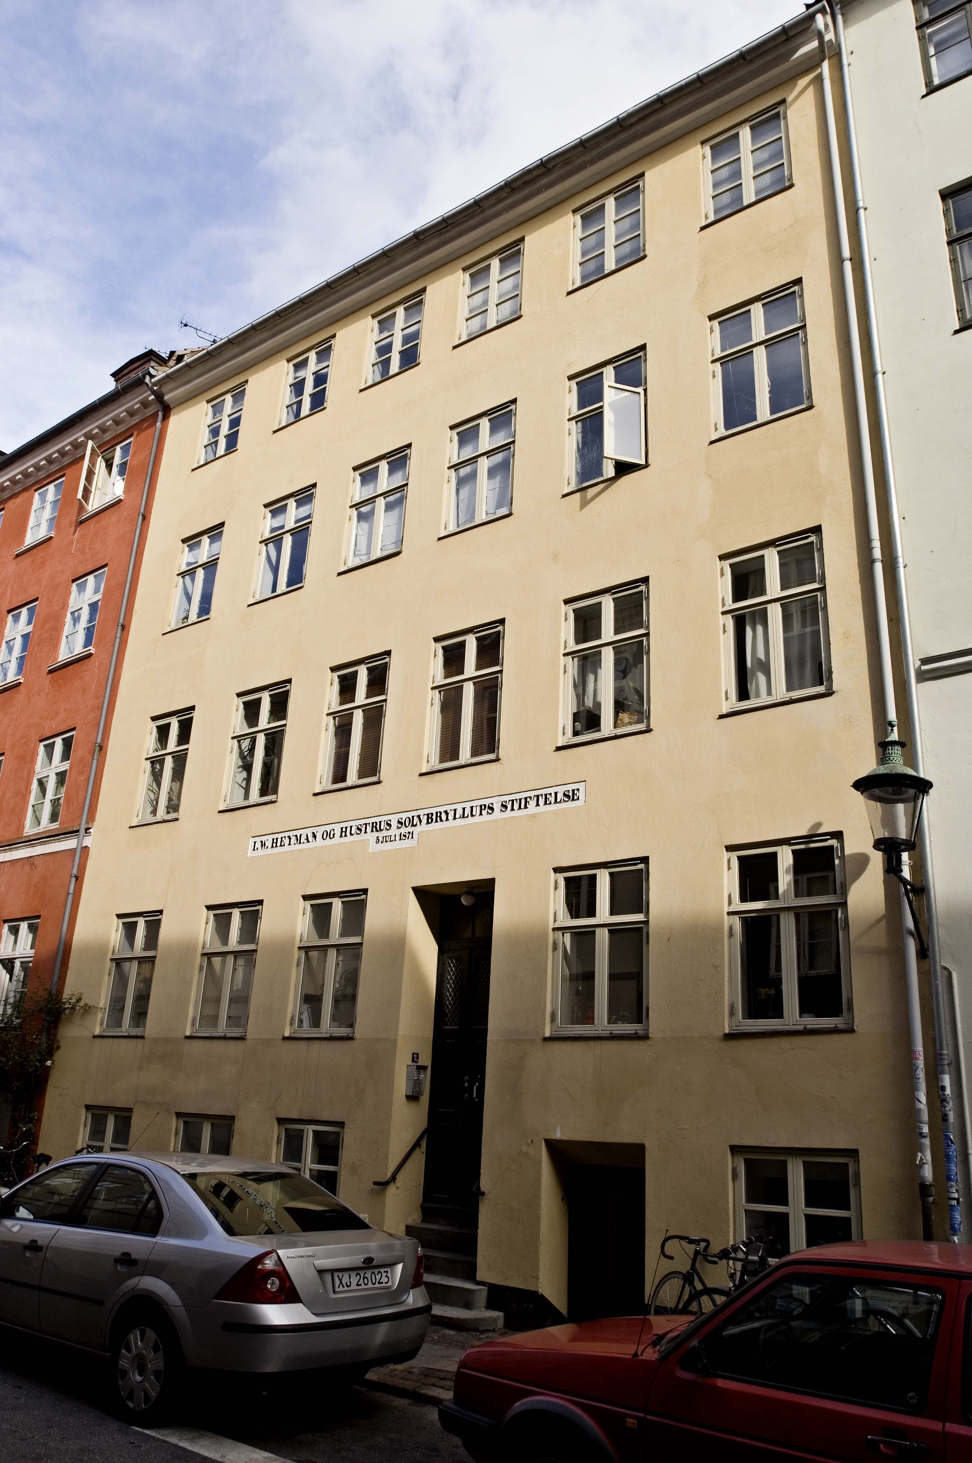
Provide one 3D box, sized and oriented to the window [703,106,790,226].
[{"bbox_3d":[2.948,-6.363,11.438,1.018,1.275,0.150,-12,-25,34],"label":"window"}]

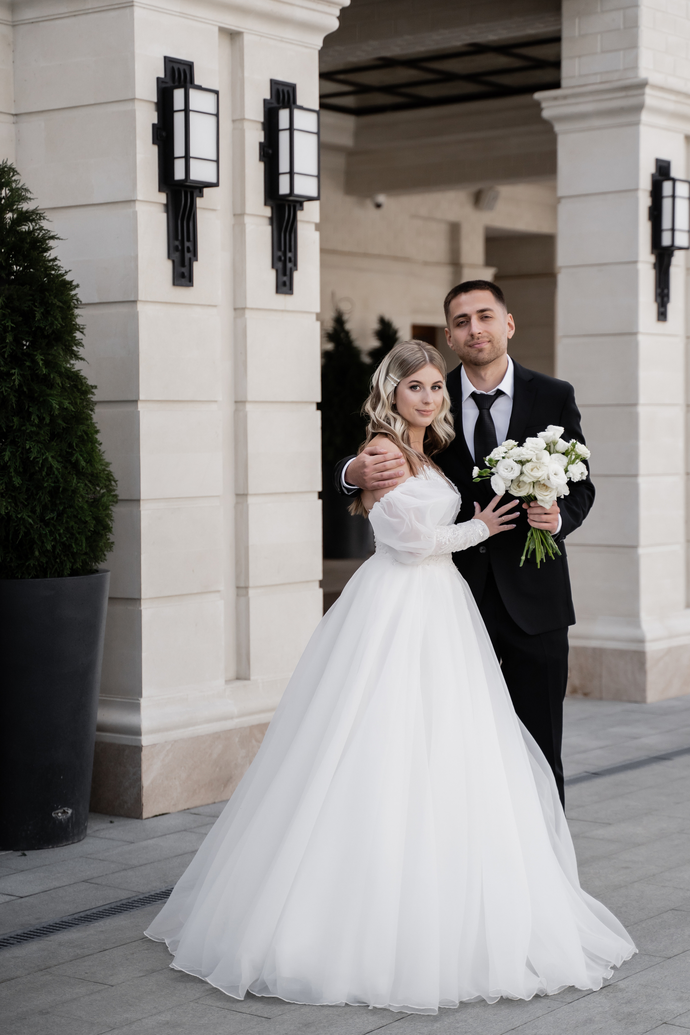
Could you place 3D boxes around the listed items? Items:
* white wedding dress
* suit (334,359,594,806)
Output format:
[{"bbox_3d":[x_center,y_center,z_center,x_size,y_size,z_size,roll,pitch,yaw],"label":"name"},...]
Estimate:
[{"bbox_3d":[0.124,0.521,4.962,1.360,1.300,1.360,1,3,32],"label":"white wedding dress"},{"bbox_3d":[0.353,0.337,5.194,0.740,1.600,0.470,0,3,6],"label":"suit"}]

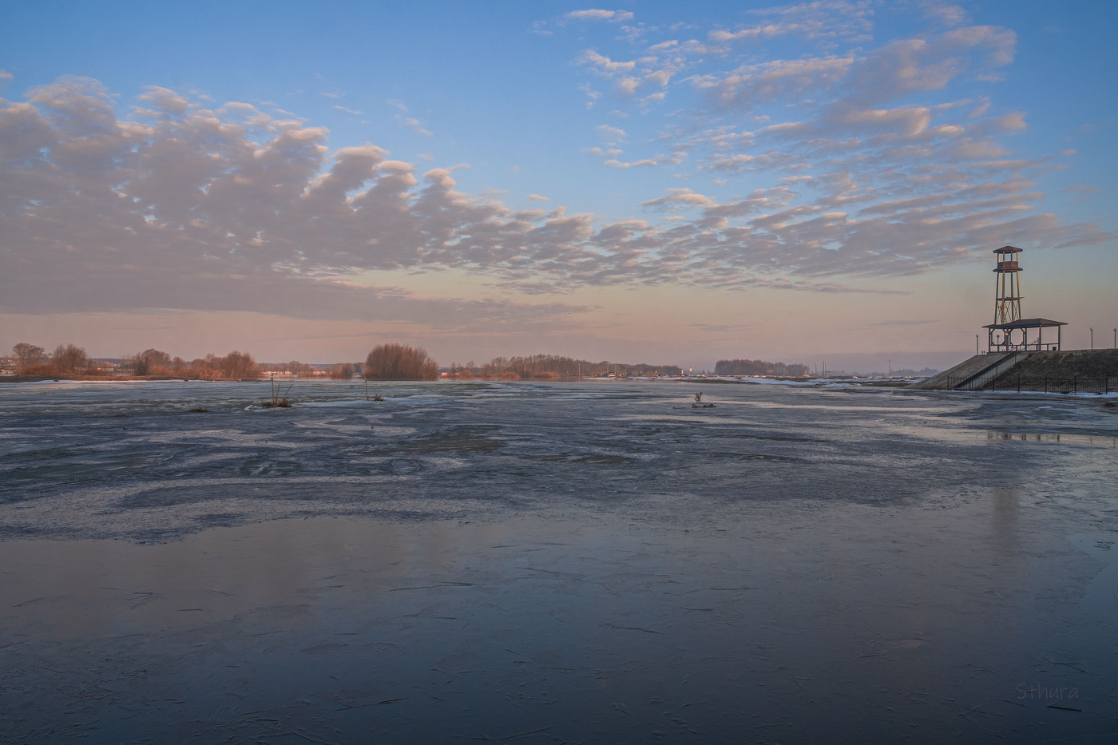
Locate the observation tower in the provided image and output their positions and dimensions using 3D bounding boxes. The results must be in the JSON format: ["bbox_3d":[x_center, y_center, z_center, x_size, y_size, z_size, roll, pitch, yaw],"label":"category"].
[{"bbox_3d":[53.800,-8.600,97.000,4.700,12.500,7.900,0,0,-15],"label":"observation tower"}]

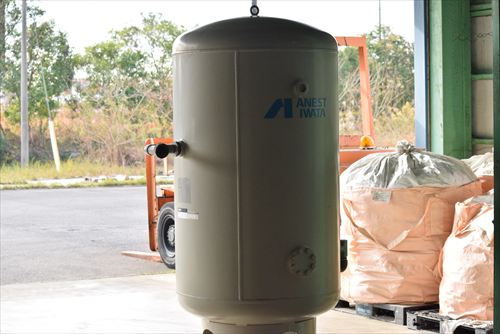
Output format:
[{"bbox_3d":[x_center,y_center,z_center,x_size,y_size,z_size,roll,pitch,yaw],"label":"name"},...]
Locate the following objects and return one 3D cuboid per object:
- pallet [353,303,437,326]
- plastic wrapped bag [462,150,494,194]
[{"bbox_3d":[1.365,1.152,9.717,1.040,0.138,1.040,-2,3,-33],"label":"pallet"},{"bbox_3d":[2.275,0.429,10.295,1.120,1.240,1.120,-2,3,-33],"label":"plastic wrapped bag"}]

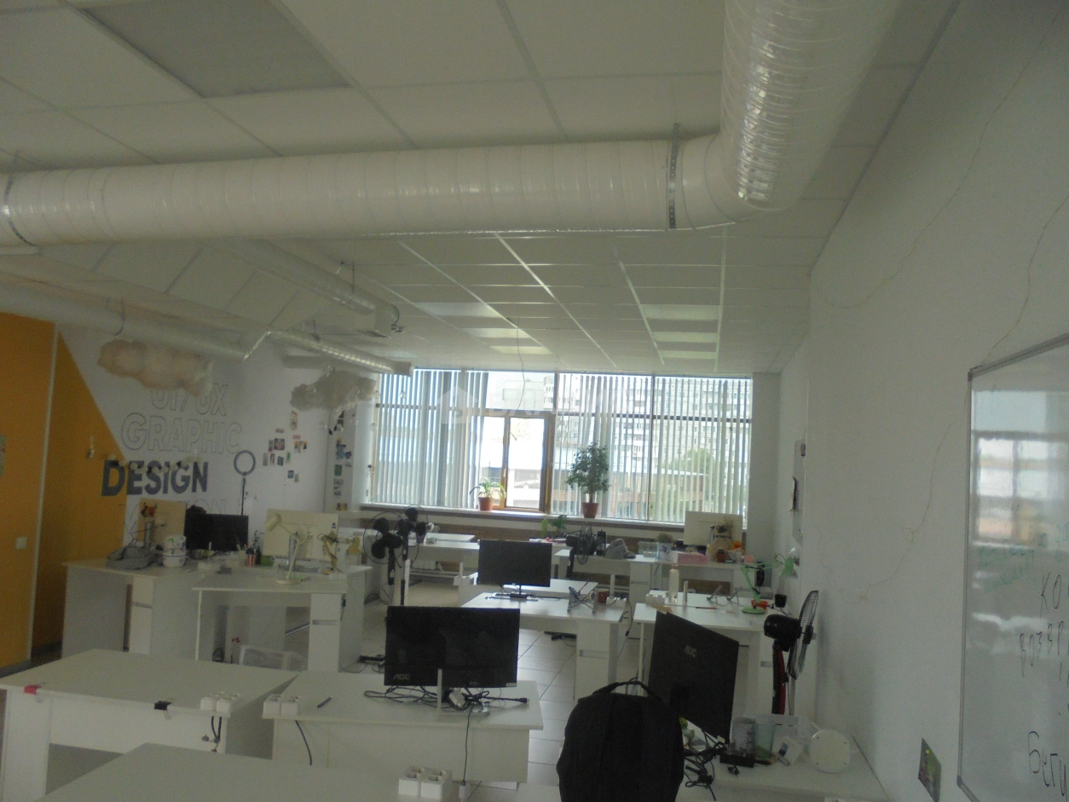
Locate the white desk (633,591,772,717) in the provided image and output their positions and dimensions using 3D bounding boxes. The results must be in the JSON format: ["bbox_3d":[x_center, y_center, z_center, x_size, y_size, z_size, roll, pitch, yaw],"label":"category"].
[{"bbox_3d":[1.184,1.786,5.365,1.000,0.745,1.200,2,-4,12],"label":"white desk"}]

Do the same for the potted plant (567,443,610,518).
[{"bbox_3d":[0.667,0.977,9.900,0.540,0.940,0.500,2,-4,12],"label":"potted plant"}]

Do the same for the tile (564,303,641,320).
[{"bbox_3d":[0.551,-0.716,6.376,0.595,0.020,0.595,2,-4,13],"label":"tile"}]

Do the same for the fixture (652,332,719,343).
[{"bbox_3d":[1.394,-0.602,7.413,0.595,0.030,0.595,2,-4,13],"label":"fixture"}]

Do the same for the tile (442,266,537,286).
[{"bbox_3d":[-0.288,-0.837,5.326,0.600,0.020,0.600,2,-4,12],"label":"tile"}]

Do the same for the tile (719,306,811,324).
[{"bbox_3d":[1.721,-0.671,6.114,0.595,0.020,0.595,2,-4,13],"label":"tile"}]

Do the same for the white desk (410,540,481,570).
[{"bbox_3d":[-0.870,1.915,8.578,1.000,0.750,0.580,3,-4,5],"label":"white desk"}]

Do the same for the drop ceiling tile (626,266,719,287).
[{"bbox_3d":[0.883,-0.792,5.068,0.600,0.020,0.600,2,-4,12],"label":"drop ceiling tile"}]

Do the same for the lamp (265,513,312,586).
[{"bbox_3d":[-1.721,1.034,5.600,0.310,0.490,0.180,3,-4,6],"label":"lamp"}]

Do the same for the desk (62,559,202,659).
[{"bbox_3d":[-2.982,1.632,6.083,1.000,0.750,0.640,1,-5,25],"label":"desk"}]

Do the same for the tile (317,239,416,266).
[{"bbox_3d":[-1.004,-0.907,4.854,0.600,0.020,0.600,2,-4,12],"label":"tile"}]

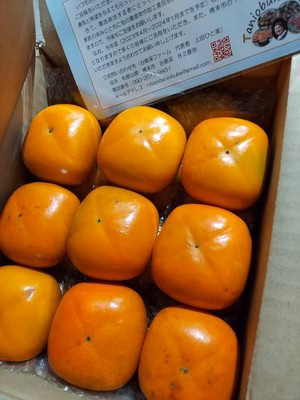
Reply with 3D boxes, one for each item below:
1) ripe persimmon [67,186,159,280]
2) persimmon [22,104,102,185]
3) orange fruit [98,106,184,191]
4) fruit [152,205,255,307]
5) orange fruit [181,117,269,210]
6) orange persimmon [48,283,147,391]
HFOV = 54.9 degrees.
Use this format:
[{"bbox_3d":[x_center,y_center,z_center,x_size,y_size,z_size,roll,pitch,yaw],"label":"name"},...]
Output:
[{"bbox_3d":[-0.033,0.029,0.263,0.081,0.057,0.081,9,77,14],"label":"ripe persimmon"},{"bbox_3d":[-0.089,-0.057,0.299,0.079,0.056,0.079,9,77,14],"label":"persimmon"},{"bbox_3d":[-0.007,-0.048,0.279,0.082,0.058,0.082,9,77,14],"label":"orange fruit"},{"bbox_3d":[0.043,0.046,0.243,0.082,0.057,0.082,9,77,14],"label":"fruit"},{"bbox_3d":[0.068,-0.032,0.261,0.078,0.055,0.078,9,77,14],"label":"orange fruit"},{"bbox_3d":[-0.043,0.112,0.243,0.079,0.055,0.079,9,77,14],"label":"orange persimmon"}]

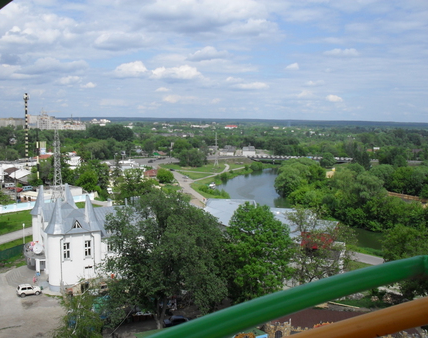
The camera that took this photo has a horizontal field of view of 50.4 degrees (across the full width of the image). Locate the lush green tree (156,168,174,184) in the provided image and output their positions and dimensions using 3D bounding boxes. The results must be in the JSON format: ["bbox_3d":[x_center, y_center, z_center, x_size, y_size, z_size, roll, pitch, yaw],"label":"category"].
[{"bbox_3d":[-22.893,3.386,210.608,8.100,6.990,8.100,0,6,-6],"label":"lush green tree"}]

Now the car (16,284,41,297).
[{"bbox_3d":[-30.550,20.080,75.500,3.720,1.640,1.680,-2,7,-27],"label":"car"}]

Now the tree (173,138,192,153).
[{"bbox_3d":[-26.211,-17.072,367.753,15.750,13.820,15.750,0,6,-4],"label":"tree"}]

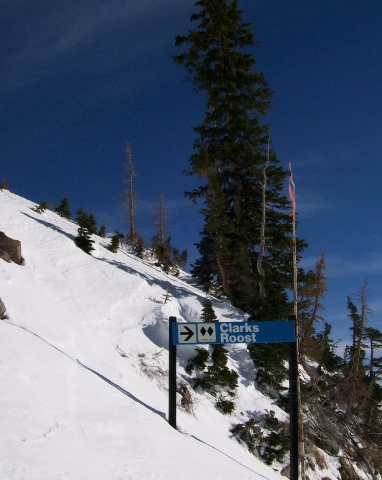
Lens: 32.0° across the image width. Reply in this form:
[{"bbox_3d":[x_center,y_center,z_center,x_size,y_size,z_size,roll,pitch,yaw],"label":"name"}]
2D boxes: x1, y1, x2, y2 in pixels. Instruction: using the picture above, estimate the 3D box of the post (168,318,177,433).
[{"bbox_3d":[-0.246,1.805,9.000,0.100,1.500,0.100,0,-9,0],"label":"post"}]

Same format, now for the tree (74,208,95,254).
[{"bbox_3d":[-4.960,-0.396,31.000,1.000,2.100,1.000,0,-9,0],"label":"tree"}]

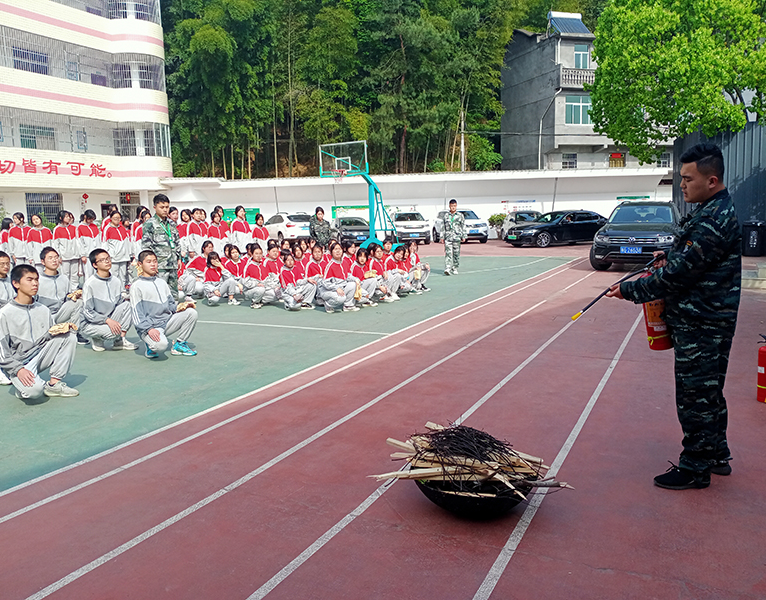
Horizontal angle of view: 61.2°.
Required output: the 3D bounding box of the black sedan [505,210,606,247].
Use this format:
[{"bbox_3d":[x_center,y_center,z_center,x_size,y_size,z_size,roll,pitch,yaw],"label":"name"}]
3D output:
[{"bbox_3d":[7.733,-3.088,28.056,5.050,1.490,1.870,-5,8,-27],"label":"black sedan"}]

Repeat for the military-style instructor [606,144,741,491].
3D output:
[{"bbox_3d":[1.526,0.080,3.400,0.690,1.740,0.540,1,8,18],"label":"military-style instructor"}]

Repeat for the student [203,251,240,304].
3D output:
[{"bbox_3d":[-2.721,-0.389,10.941,0.660,0.910,0.500,4,9,35],"label":"student"}]

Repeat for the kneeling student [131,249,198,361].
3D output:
[{"bbox_3d":[-2.376,0.011,7.029,0.700,1.110,0.540,4,9,33],"label":"kneeling student"}]

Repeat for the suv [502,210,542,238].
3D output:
[{"bbox_3d":[7.242,-3.770,33.000,1.780,1.520,4.300,-1,7,-1],"label":"suv"}]

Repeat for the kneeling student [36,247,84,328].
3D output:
[{"bbox_3d":[-3.900,-0.058,7.778,0.700,1.120,0.540,4,9,35],"label":"kneeling student"}]

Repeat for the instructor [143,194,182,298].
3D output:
[{"bbox_3d":[-2.691,-0.430,7.987,0.340,1.750,0.520,6,10,42],"label":"instructor"}]

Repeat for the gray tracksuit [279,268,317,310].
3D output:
[{"bbox_3d":[-1.345,-0.226,10.250,0.460,0.670,0.620,-6,9,-35],"label":"gray tracksuit"}]

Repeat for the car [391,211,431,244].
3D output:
[{"bbox_3d":[1.364,-3.853,34.393,1.860,1.690,4.550,-2,7,-5],"label":"car"}]

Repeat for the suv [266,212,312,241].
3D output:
[{"bbox_3d":[-4.822,-3.605,33.021,1.860,1.690,4.600,-5,8,-27],"label":"suv"}]

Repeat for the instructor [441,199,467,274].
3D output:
[{"bbox_3d":[1.718,-1.531,15.700,0.600,1.770,0.420,-1,7,3],"label":"instructor"}]

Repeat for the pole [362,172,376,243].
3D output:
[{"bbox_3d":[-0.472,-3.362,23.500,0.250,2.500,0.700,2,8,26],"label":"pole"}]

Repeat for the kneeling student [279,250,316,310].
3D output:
[{"bbox_3d":[-1.342,-0.325,10.140,0.670,0.930,0.500,5,10,41],"label":"kneeling student"}]

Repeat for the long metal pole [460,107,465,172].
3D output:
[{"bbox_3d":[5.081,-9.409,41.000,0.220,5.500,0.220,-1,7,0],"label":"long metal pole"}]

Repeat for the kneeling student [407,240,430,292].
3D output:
[{"bbox_3d":[0.687,-0.650,12.350,0.540,0.930,0.440,5,10,41],"label":"kneeling student"}]

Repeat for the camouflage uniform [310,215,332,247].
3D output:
[{"bbox_3d":[-1.404,-1.173,14.504,0.500,1.370,0.310,-2,7,-8],"label":"camouflage uniform"}]

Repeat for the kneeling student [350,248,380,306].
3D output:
[{"bbox_3d":[-0.299,-0.381,10.535,0.450,0.900,0.620,-7,9,-38],"label":"kneeling student"}]

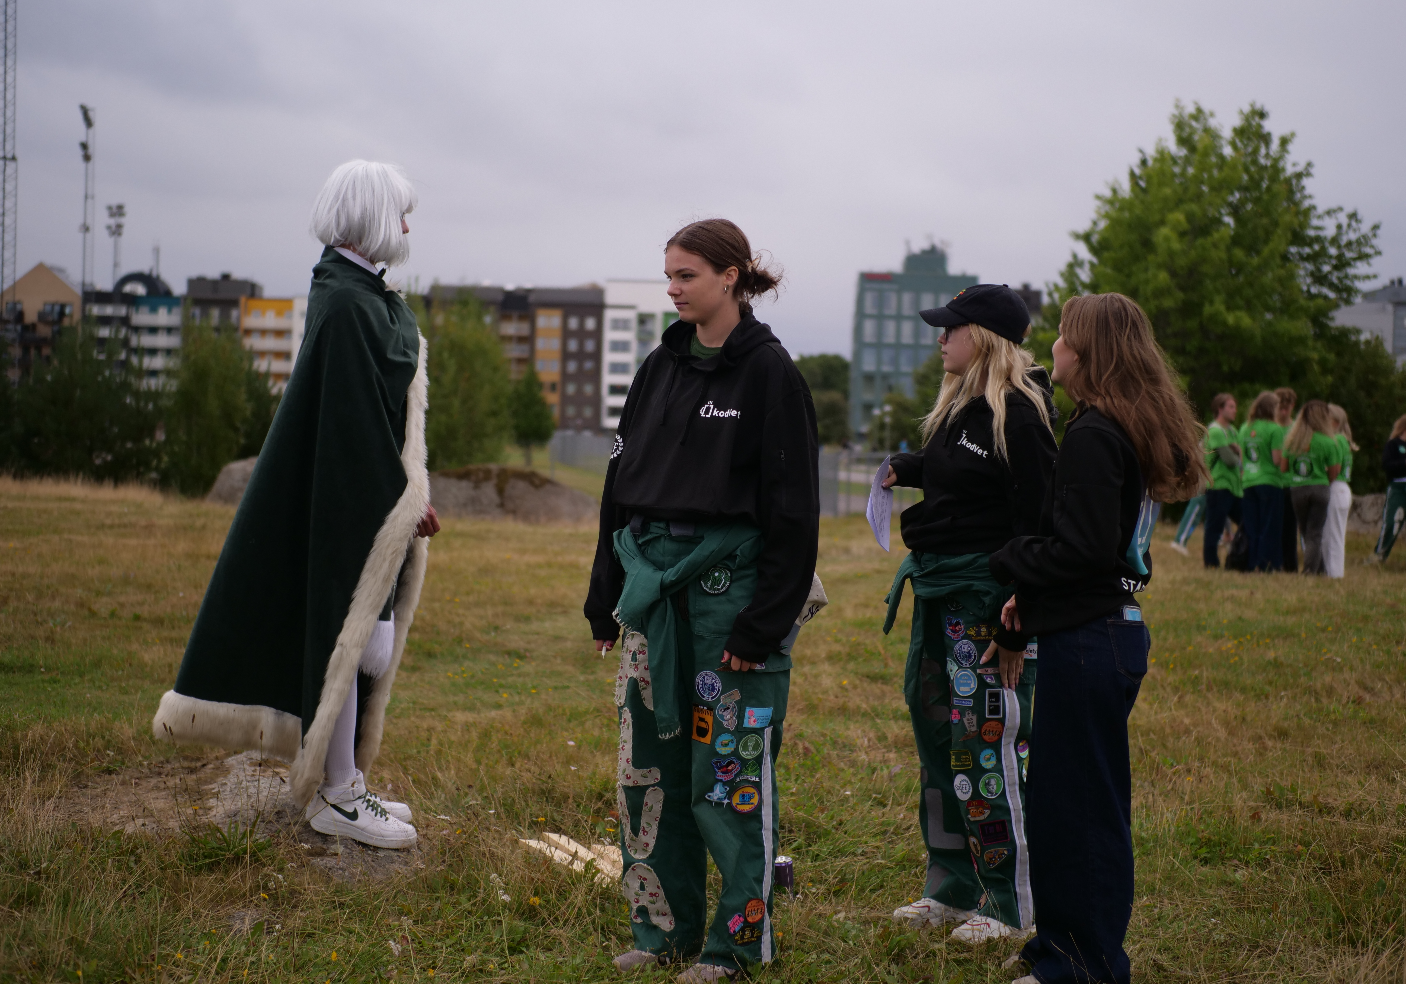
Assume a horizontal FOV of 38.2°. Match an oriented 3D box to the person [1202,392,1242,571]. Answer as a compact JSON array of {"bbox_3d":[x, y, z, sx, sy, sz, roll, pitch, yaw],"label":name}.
[{"bbox_3d":[5.024,-0.117,19.700,0.420,1.710,0.480,2,2,17],"label":"person"}]

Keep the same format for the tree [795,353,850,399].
[{"bbox_3d":[7.065,-5.510,125.000,5.200,6.200,5.000,1,1,0],"label":"tree"}]

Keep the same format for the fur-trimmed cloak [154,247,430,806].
[{"bbox_3d":[-1.094,0.089,5.400,0.720,1.460,0.660,2,2,10],"label":"fur-trimmed cloak"}]

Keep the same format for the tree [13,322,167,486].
[{"bbox_3d":[-13.059,-1.826,43.000,3.100,3.400,2.900,1,1,0],"label":"tree"}]

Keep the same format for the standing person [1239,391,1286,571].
[{"bbox_3d":[5.291,-0.099,19.200,0.460,1.710,0.330,3,2,34],"label":"standing person"}]

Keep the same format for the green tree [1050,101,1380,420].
[{"bbox_3d":[10.826,-3.896,43.000,6.900,8.600,6.600,2,2,14],"label":"green tree"}]

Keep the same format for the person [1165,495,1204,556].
[{"bbox_3d":[5.408,-0.125,22.000,0.750,1.660,0.550,1,1,0],"label":"person"}]

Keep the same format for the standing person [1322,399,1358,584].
[{"bbox_3d":[5.914,-0.010,18.900,0.360,1.630,0.440,2,2,28],"label":"standing person"}]

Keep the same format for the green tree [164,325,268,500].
[{"bbox_3d":[-9.334,-1.614,39.000,2.200,3.400,2.100,1,1,0],"label":"green tree"}]

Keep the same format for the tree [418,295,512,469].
[{"bbox_3d":[-4.963,-2.215,42.000,2.100,3.800,2.100,1,2,-6],"label":"tree"}]

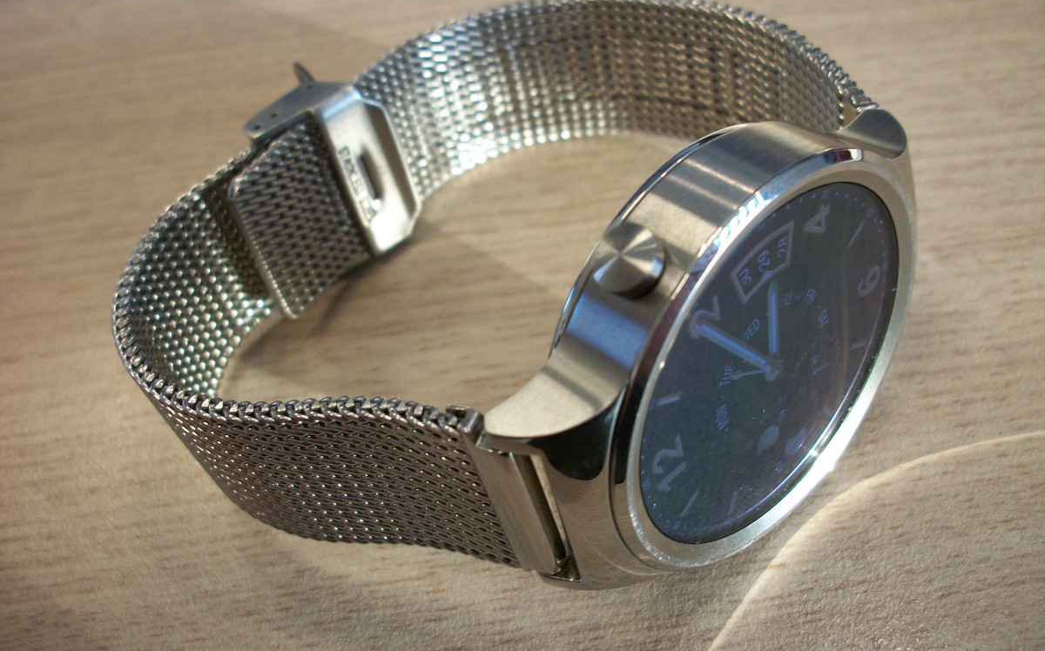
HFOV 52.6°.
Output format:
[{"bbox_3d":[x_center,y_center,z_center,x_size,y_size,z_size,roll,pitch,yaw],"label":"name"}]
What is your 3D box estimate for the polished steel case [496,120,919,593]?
[{"bbox_3d":[0.020,0.002,0.098,0.051,0.043,0.011,-38,46,-22],"label":"polished steel case"}]

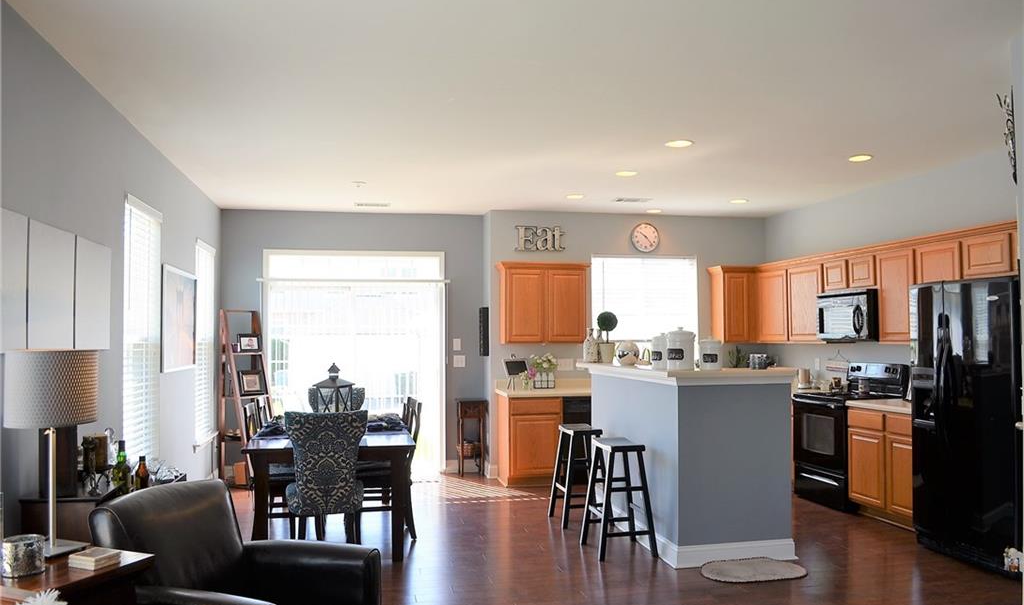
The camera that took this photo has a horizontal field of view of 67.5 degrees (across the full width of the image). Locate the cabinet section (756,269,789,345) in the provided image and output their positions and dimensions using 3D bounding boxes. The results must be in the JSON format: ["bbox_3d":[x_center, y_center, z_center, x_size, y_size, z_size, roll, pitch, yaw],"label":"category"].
[{"bbox_3d":[2.872,0.041,8.058,0.325,0.760,0.630,0,-3,-12],"label":"cabinet section"}]

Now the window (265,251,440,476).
[{"bbox_3d":[-1.616,0.637,7.913,1.838,2.316,0.121,0,-2,-12],"label":"window"}]

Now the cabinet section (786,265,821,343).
[{"bbox_3d":[2.995,0.014,7.466,0.325,0.760,0.580,0,-3,-12],"label":"cabinet section"}]

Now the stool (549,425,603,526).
[{"bbox_3d":[0.536,1.353,6.050,0.400,0.735,0.440,0,-2,-12],"label":"stool"}]

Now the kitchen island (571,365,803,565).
[{"bbox_3d":[1.210,1.078,5.721,0.896,1.223,1.883,0,-2,-12],"label":"kitchen island"}]

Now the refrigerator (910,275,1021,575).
[{"bbox_3d":[3.210,0.753,4.946,0.775,1.787,0.856,0,-2,-12],"label":"refrigerator"}]

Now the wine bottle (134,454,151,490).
[{"bbox_3d":[-1.462,0.710,3.030,0.062,0.220,0.062,0,-2,-12],"label":"wine bottle"}]

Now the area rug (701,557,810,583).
[{"bbox_3d":[1.493,1.646,4.711,0.690,0.025,0.380,0,-2,-12],"label":"area rug"}]

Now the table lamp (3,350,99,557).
[{"bbox_3d":[-1.619,0.516,2.701,0.287,0.690,0.287,-1,-3,21],"label":"table lamp"}]

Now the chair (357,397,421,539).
[{"bbox_3d":[-0.939,1.230,5.702,0.510,0.970,0.470,0,-2,-17],"label":"chair"}]

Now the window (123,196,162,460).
[{"bbox_3d":[-2.381,0.238,4.969,0.080,1.750,0.880,0,-2,-12],"label":"window"}]

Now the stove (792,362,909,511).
[{"bbox_3d":[2.905,1.137,6.592,0.670,1.180,0.760,0,-2,-12],"label":"stove"}]

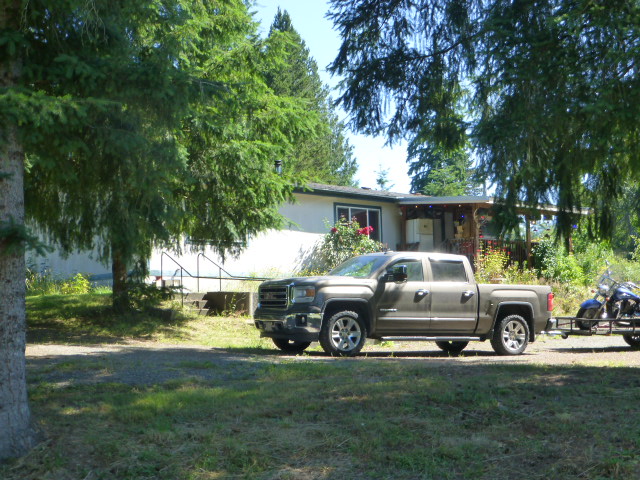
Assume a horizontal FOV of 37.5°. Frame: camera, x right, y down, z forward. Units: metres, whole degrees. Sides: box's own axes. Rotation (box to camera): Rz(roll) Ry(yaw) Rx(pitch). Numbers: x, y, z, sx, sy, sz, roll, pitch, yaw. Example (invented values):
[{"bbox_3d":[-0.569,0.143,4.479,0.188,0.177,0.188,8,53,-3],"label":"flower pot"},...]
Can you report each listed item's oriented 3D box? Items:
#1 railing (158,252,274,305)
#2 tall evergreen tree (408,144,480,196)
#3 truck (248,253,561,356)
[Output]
[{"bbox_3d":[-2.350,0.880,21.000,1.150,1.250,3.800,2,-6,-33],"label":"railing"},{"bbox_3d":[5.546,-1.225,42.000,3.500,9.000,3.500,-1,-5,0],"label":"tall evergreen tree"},{"bbox_3d":[1.680,1.200,17.760,5.830,1.890,2.080,3,-5,-29],"label":"truck"}]

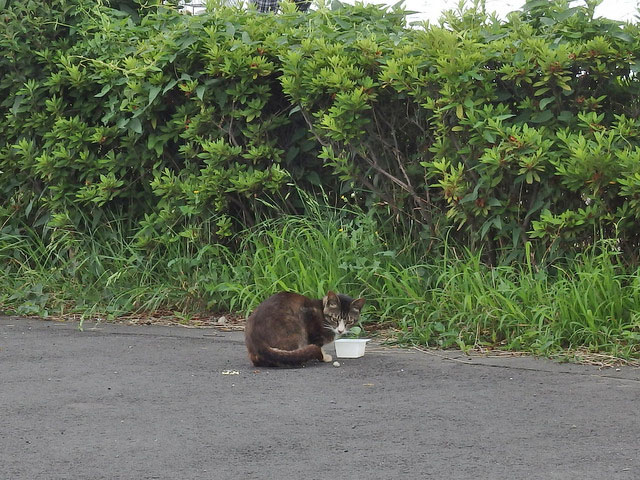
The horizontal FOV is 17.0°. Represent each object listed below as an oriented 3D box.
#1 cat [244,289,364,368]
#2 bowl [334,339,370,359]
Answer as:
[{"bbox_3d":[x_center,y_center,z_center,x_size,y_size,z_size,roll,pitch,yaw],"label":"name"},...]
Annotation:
[{"bbox_3d":[-0.047,0.270,6.500,0.335,0.215,0.200,-2,7,-20],"label":"cat"},{"bbox_3d":[0.102,0.337,6.645,0.095,0.049,0.079,2,6,15],"label":"bowl"}]

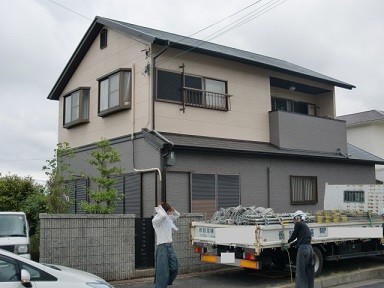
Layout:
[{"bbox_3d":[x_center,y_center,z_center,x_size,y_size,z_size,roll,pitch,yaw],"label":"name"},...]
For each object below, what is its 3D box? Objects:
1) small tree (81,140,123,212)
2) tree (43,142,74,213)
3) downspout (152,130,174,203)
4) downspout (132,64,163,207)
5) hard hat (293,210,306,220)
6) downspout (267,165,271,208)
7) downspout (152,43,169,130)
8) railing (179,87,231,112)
[{"bbox_3d":[-2.213,1.442,12.208,0.980,3.157,0.980,5,-9,-38],"label":"small tree"},{"bbox_3d":[-3.263,1.498,12.201,0.760,3.071,0.760,5,-9,-38],"label":"tree"},{"bbox_3d":[-0.723,1.234,12.967,0.120,3.420,0.900,5,-9,-38],"label":"downspout"},{"bbox_3d":[-1.263,0.218,13.646,0.090,5.420,1.470,5,-9,-38],"label":"downspout"},{"bbox_3d":[2.050,1.355,9.500,0.270,0.165,0.215,-10,0,-35],"label":"hard hat"},{"bbox_3d":[2.397,1.925,15.410,0.090,2.580,0.090,5,-9,-38],"label":"downspout"},{"bbox_3d":[-0.815,-1.569,13.392,0.100,2.350,0.780,5,-9,-38],"label":"downspout"},{"bbox_3d":[0.456,-1.280,14.736,1.850,0.580,0.200,5,-9,-38],"label":"railing"}]

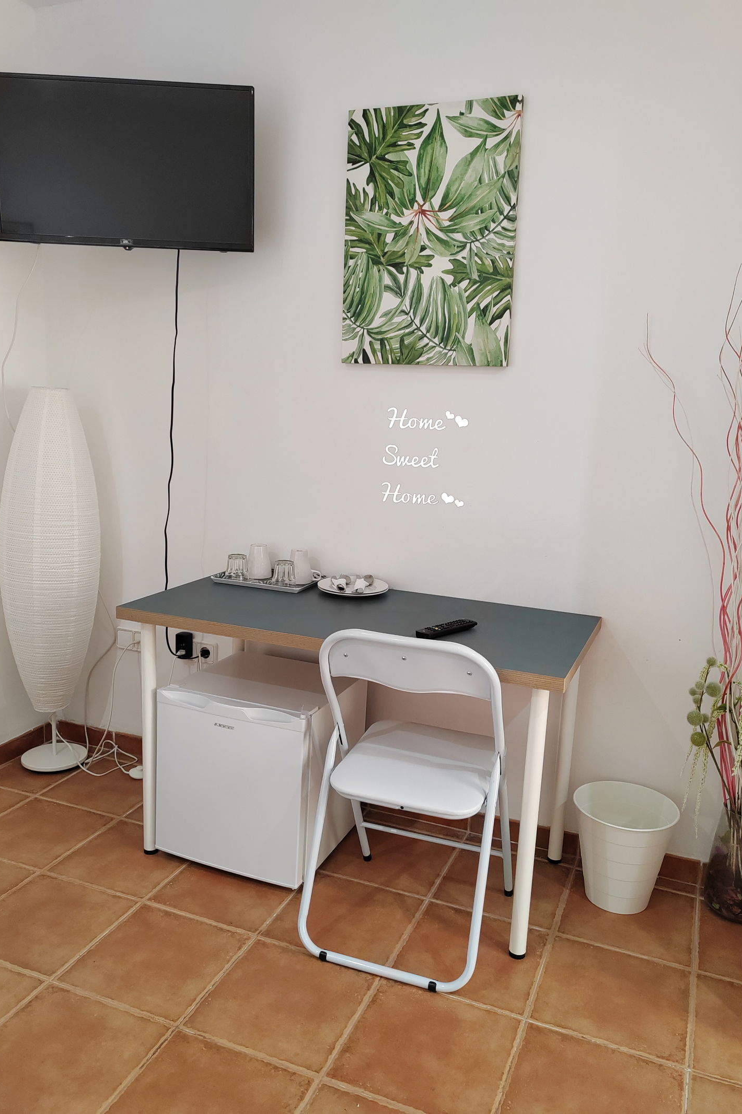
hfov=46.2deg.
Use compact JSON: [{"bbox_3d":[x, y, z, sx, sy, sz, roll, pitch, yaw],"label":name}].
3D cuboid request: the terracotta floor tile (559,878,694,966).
[{"bbox_3d":[0.692,0.962,2.322,0.325,0.010,0.325,7,12,21],"label":"terracotta floor tile"}]

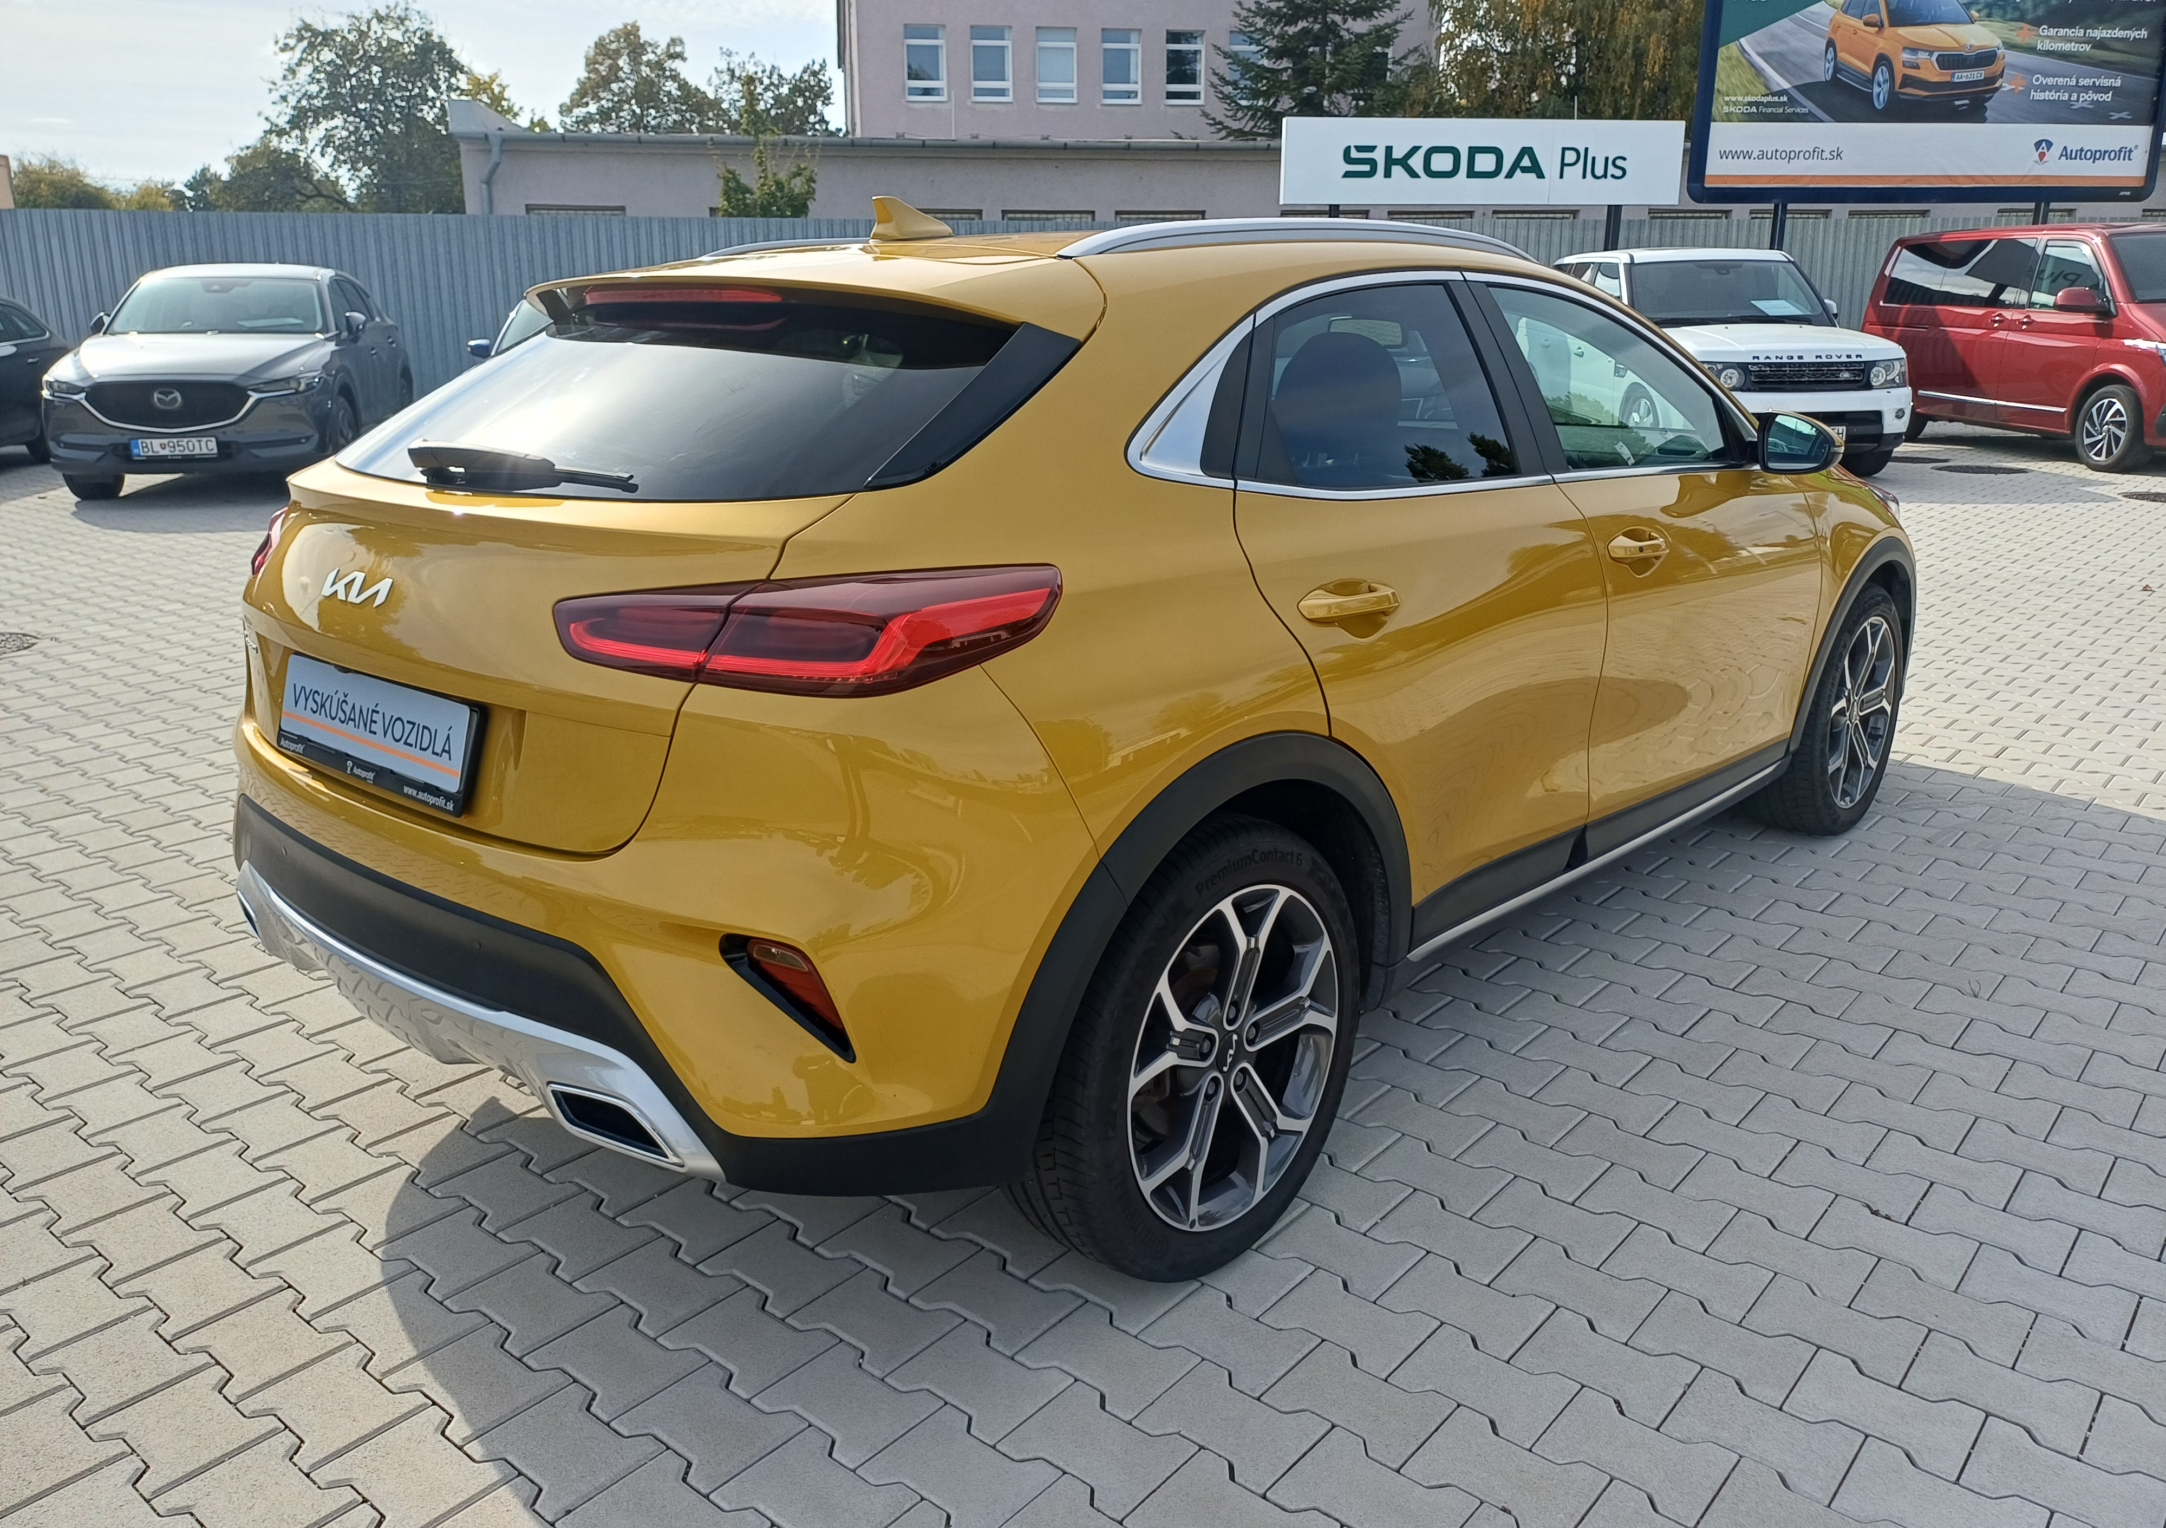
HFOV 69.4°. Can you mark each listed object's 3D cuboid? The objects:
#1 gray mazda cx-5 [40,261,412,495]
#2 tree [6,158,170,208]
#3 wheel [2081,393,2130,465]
[{"bbox_3d":[-6.660,-3.160,12.500,1.840,1.675,4.550,-4,17,-13],"label":"gray mazda cx-5"},{"bbox_3d":[-25.410,-12.587,40.608,4.600,6.010,4.600,-9,17,-30],"label":"tree"},{"bbox_3d":[8.310,-2.691,12.607,0.190,0.470,0.470,-2,15,-5],"label":"wheel"}]

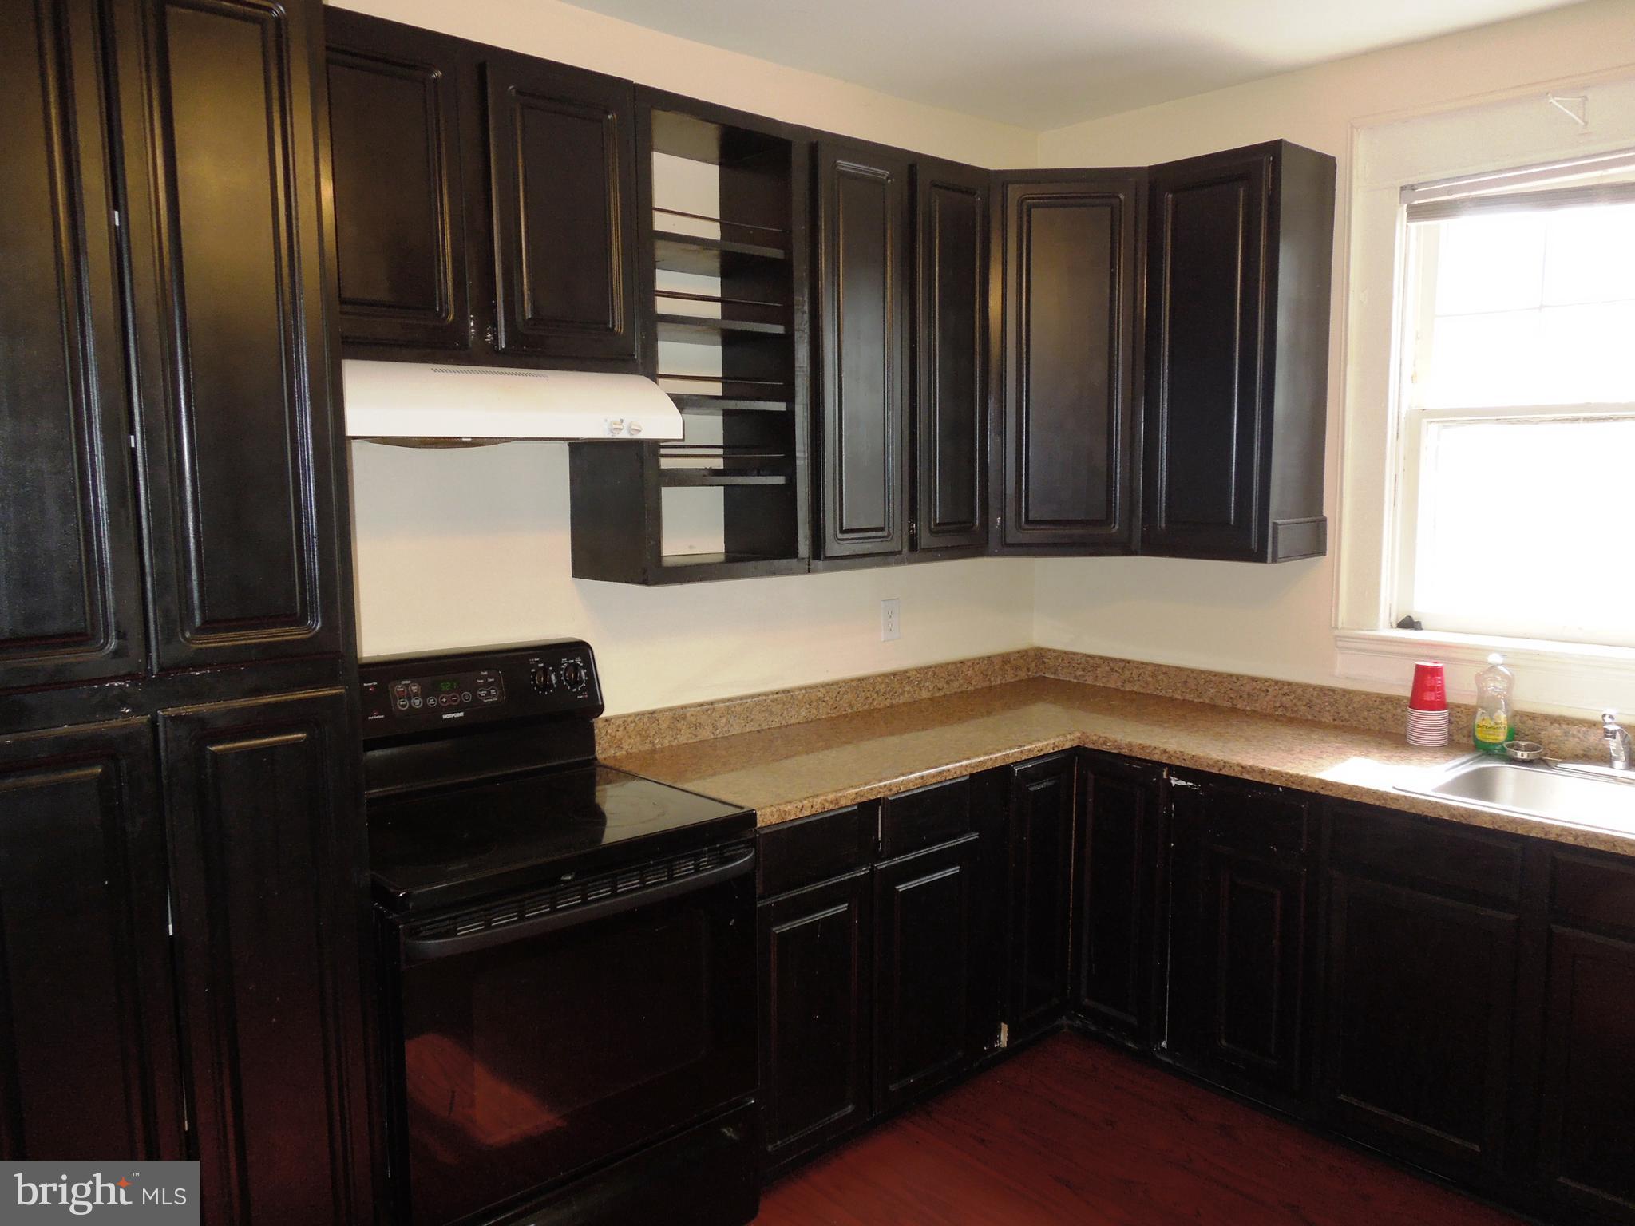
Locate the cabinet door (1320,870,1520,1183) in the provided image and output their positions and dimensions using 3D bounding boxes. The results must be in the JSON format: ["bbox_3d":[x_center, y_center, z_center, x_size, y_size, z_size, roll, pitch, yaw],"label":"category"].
[{"bbox_3d":[1.320,0.902,2.621,0.027,0.587,0.397,-6,8,-41],"label":"cabinet door"}]

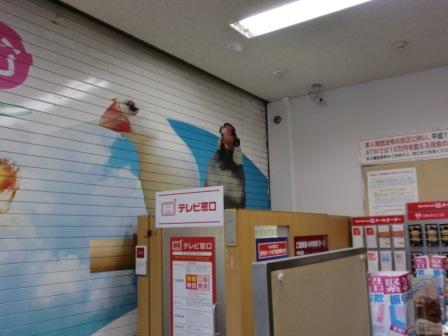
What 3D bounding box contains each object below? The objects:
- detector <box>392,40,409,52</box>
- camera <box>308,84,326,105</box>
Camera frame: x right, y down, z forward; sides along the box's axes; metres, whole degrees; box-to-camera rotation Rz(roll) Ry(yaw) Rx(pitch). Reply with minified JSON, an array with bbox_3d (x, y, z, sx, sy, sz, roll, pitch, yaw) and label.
[{"bbox_3d":[1.389,-0.958,3.459,0.115,0.045,0.115,-7,-10,33],"label":"detector"},{"bbox_3d":[0.933,-0.736,4.426,0.120,0.190,0.180,5,-10,-40],"label":"camera"}]

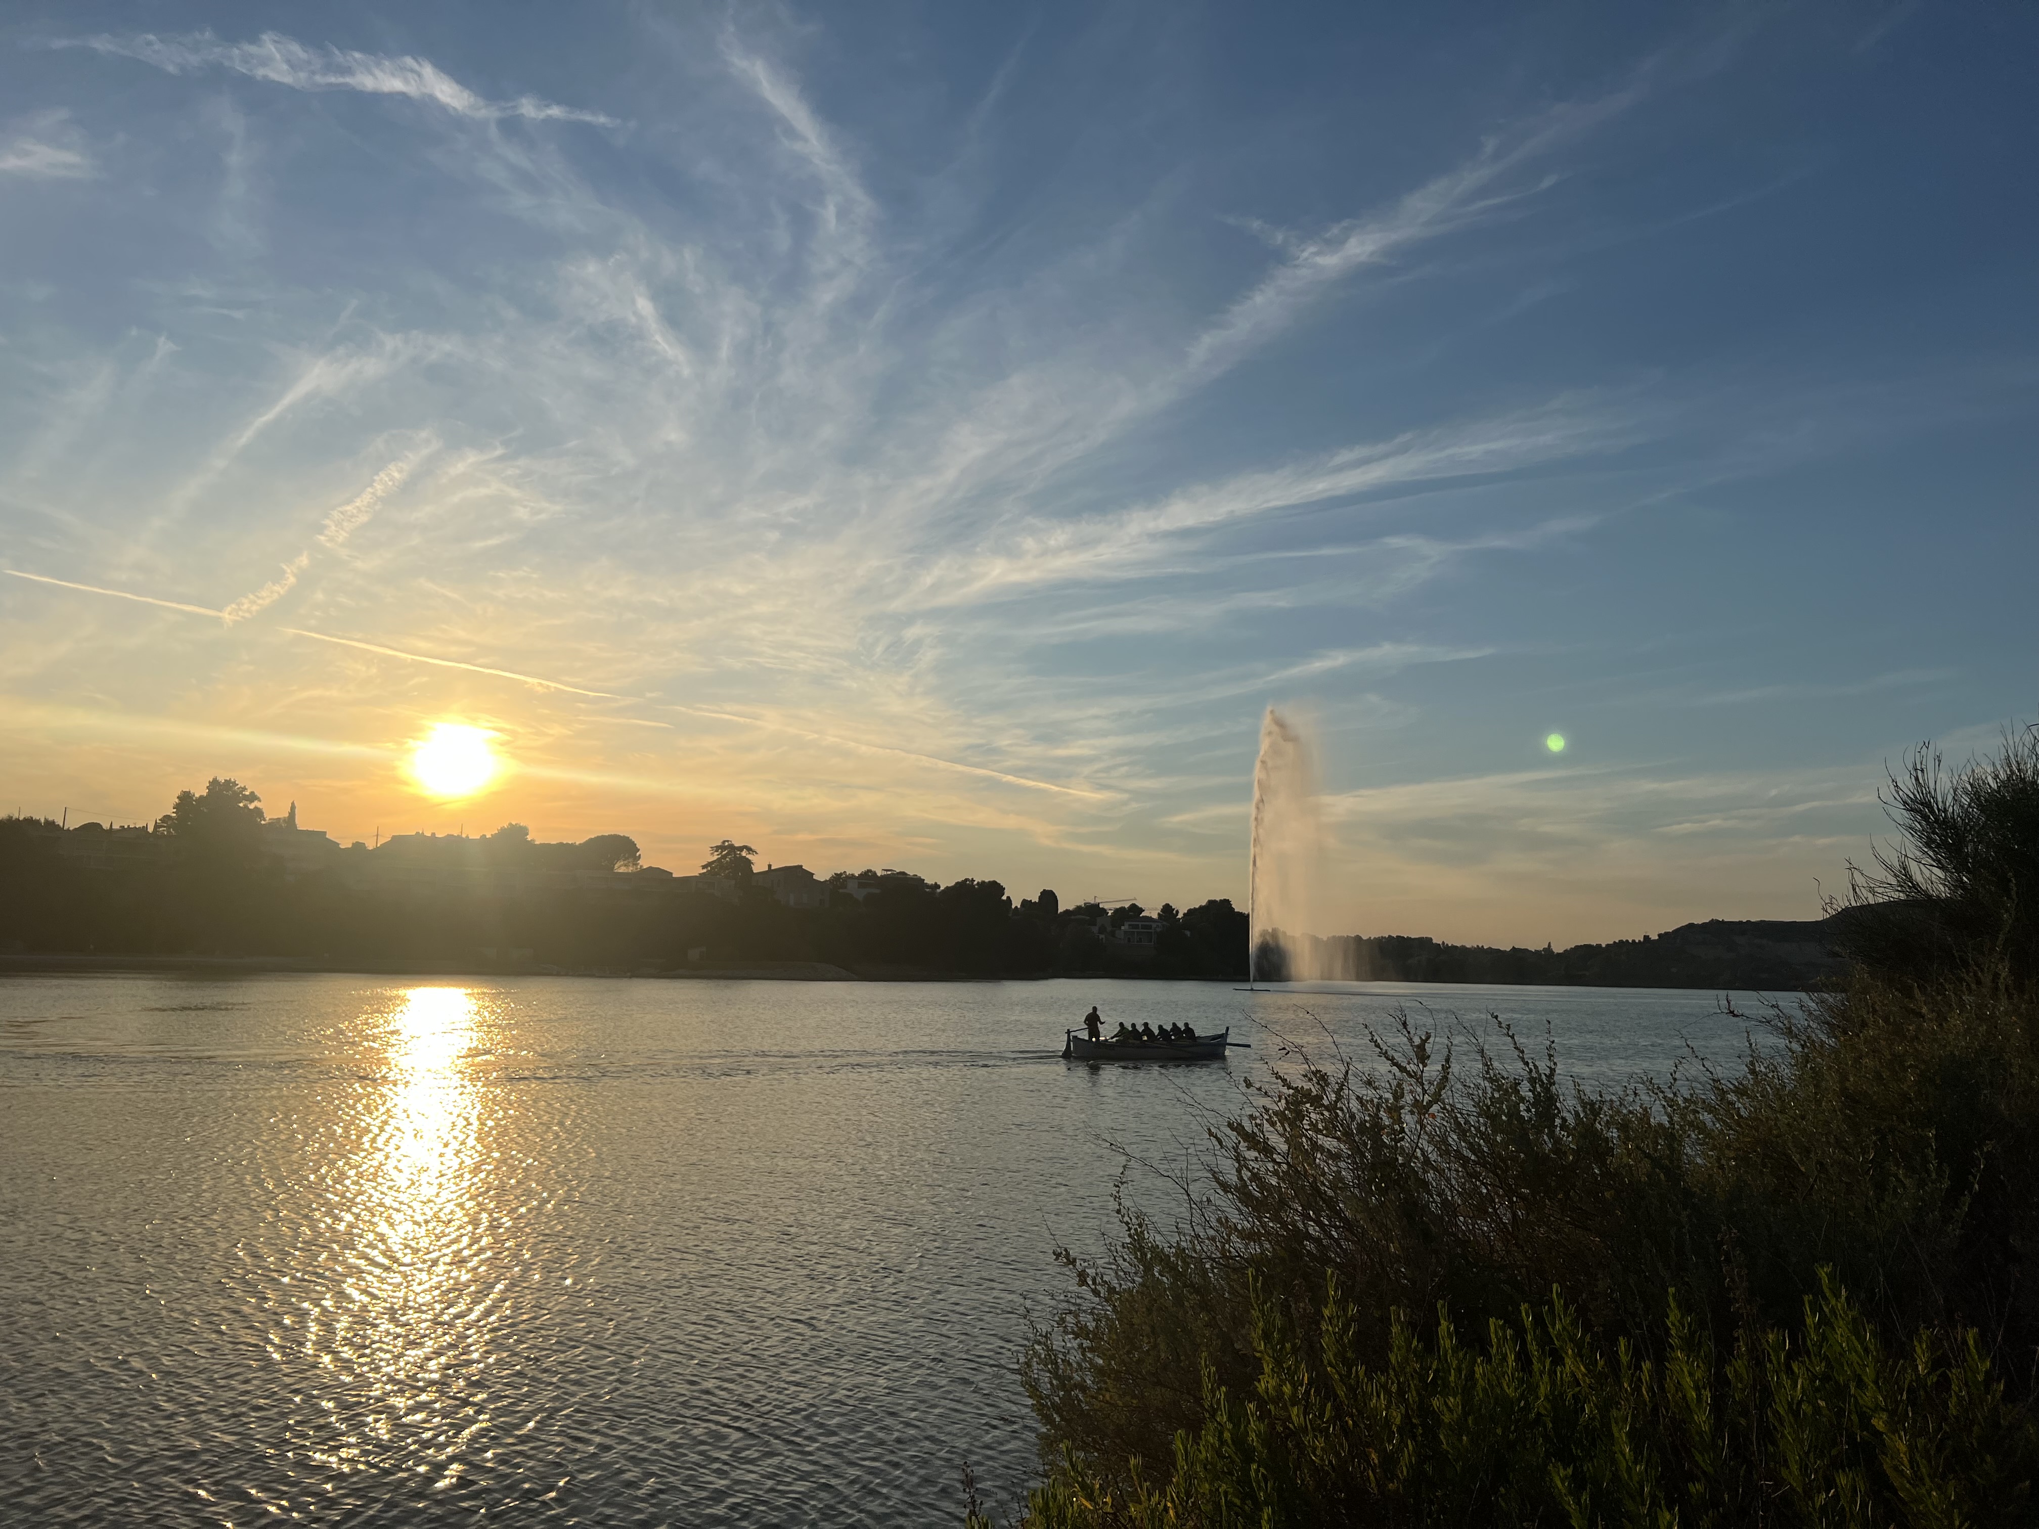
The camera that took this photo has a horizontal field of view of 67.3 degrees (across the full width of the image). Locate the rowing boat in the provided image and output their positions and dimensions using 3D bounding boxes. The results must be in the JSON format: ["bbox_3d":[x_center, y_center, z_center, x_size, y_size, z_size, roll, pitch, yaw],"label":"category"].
[{"bbox_3d":[5.210,11.500,63.000,6.850,1.380,1.900,0,-7,5],"label":"rowing boat"}]

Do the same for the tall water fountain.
[{"bbox_3d":[47.181,14.379,270.000,13.200,48.300,11.500,1,-7,0],"label":"tall water fountain"}]

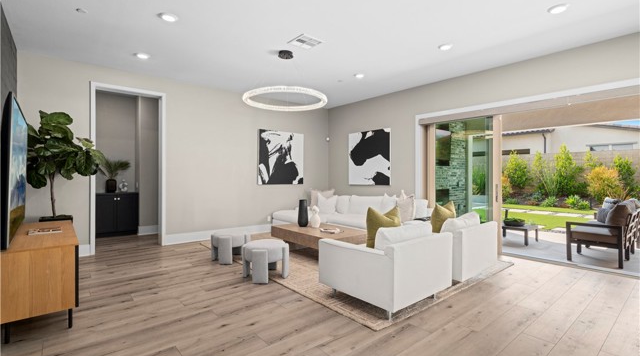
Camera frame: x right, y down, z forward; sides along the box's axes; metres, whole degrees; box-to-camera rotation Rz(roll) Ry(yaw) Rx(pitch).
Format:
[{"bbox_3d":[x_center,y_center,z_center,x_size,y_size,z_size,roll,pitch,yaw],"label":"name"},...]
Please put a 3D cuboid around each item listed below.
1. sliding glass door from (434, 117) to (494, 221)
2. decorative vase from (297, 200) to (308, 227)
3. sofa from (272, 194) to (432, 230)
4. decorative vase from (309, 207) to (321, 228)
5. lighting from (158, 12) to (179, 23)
[{"bbox_3d":[2.535,0.088,5.379,0.100,2.304,1.242,0,1,-39],"label":"sliding glass door"},{"bbox_3d":[-0.285,0.617,5.246,0.177,0.472,0.177,0,1,-39],"label":"decorative vase"},{"bbox_3d":[0.556,0.802,6.064,1.728,0.845,3.008,0,1,-39],"label":"sofa"},{"bbox_3d":[-0.070,0.670,5.179,0.165,0.374,0.141,0,1,-39],"label":"decorative vase"},{"bbox_3d":[-1.642,-1.733,3.297,0.190,0.030,0.190,0,1,-39],"label":"lighting"}]

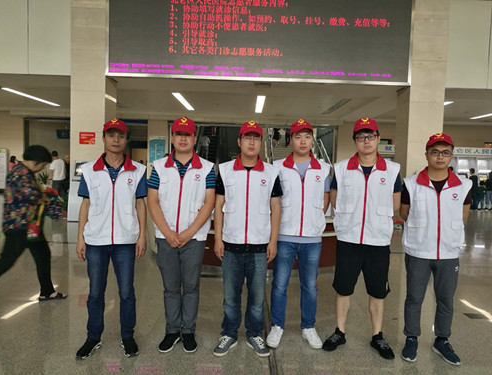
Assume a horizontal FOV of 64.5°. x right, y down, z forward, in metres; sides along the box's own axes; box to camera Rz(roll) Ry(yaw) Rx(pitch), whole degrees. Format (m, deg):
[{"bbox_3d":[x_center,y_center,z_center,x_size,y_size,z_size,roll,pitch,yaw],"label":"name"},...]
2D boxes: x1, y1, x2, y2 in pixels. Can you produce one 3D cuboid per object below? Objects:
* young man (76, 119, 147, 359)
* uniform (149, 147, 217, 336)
[{"bbox_3d":[-0.987,0.364,2.884,0.500,1.730,0.330,1,3,-15],"label":"young man"},{"bbox_3d":[-0.498,0.423,2.986,0.460,1.407,0.290,1,3,-8],"label":"uniform"}]

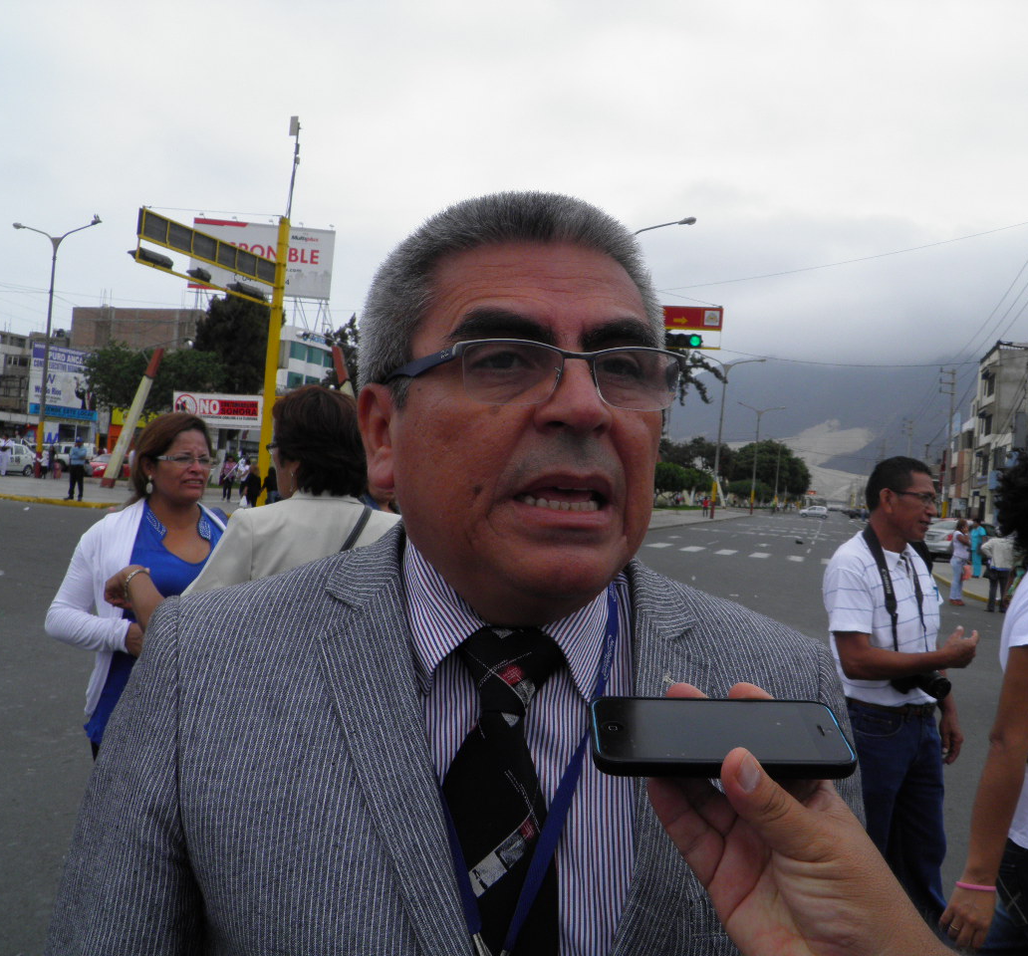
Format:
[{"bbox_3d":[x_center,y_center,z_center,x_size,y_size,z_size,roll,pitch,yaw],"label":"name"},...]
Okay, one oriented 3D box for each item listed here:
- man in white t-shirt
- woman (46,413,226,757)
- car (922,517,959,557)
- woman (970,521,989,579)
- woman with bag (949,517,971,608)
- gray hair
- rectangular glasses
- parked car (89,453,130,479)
[{"bbox_3d":[1.060,0.784,2.870,0.500,1.680,0.450,5,0,-38],"label":"man in white t-shirt"},{"bbox_3d":[-0.871,0.671,2.480,0.540,1.600,0.380,5,-1,-43],"label":"woman"},{"bbox_3d":[16.236,2.323,37.400,4.400,1.450,1.720,5,-1,-40],"label":"car"},{"bbox_3d":[11.669,1.728,25.900,0.300,1.500,0.450,5,0,-29],"label":"woman"},{"bbox_3d":[7.831,1.492,18.200,0.380,1.530,0.450,4,0,22],"label":"woman with bag"},{"bbox_3d":[-0.008,-0.092,0.637,0.178,0.165,0.190,0,-3,-24],"label":"gray hair"},{"bbox_3d":[0.009,-0.047,0.592,0.140,0.045,0.138,0,-3,-24],"label":"rectangular glasses"},{"bbox_3d":[-23.496,-0.607,62.300,1.700,1.450,4.300,4,0,17],"label":"parked car"}]

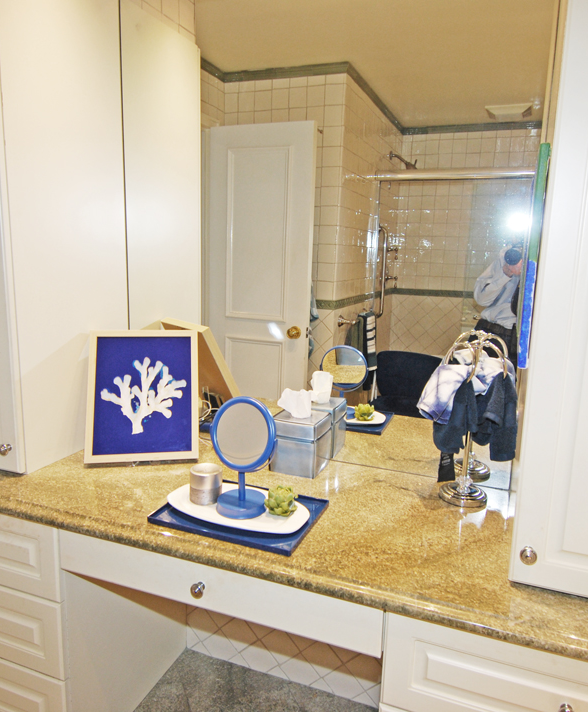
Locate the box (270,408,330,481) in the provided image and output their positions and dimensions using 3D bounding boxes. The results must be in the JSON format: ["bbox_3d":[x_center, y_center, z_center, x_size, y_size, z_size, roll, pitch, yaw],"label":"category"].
[{"bbox_3d":[0.020,0.253,1.559,0.134,0.152,0.137,5,11,23],"label":"box"}]

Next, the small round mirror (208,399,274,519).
[{"bbox_3d":[-0.122,0.230,1.244,0.180,0.267,0.120,6,11,27],"label":"small round mirror"}]

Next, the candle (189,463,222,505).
[{"bbox_3d":[-0.214,0.313,1.306,0.077,0.076,0.077,1,10,0],"label":"candle"}]

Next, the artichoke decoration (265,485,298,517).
[{"bbox_3d":[-0.029,0.335,1.240,0.077,0.064,0.077,1,10,0],"label":"artichoke decoration"}]

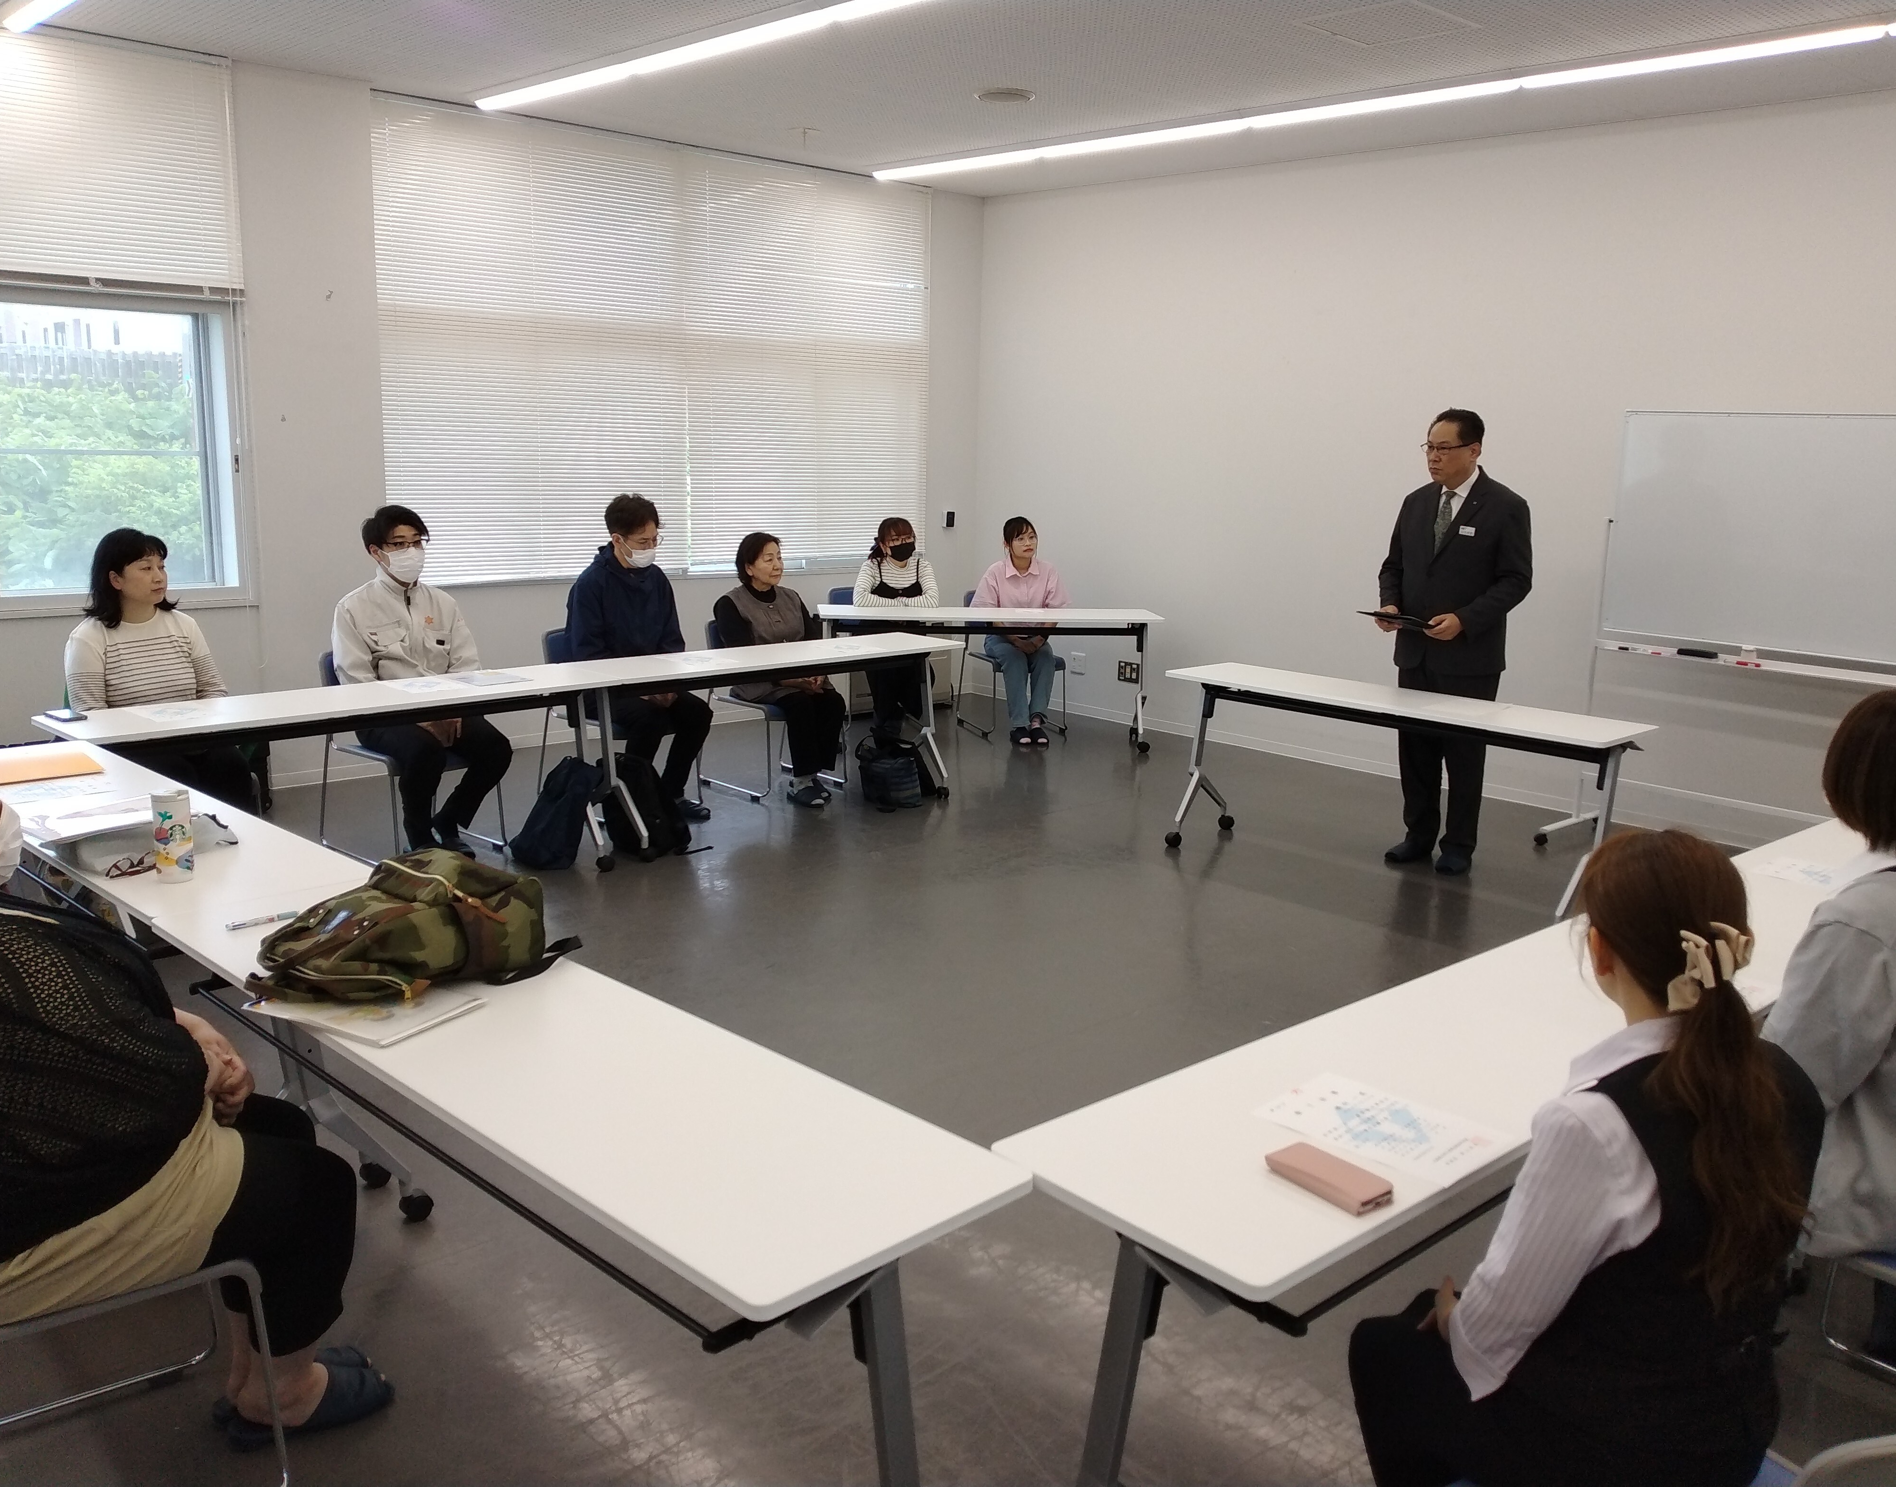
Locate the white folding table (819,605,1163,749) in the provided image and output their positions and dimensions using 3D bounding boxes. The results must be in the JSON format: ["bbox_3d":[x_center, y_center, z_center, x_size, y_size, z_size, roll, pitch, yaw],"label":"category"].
[{"bbox_3d":[0.210,-0.342,8.234,1.800,0.710,0.455,1,12,-6],"label":"white folding table"}]

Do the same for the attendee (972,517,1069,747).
[{"bbox_3d":[0.412,-0.647,8.562,0.530,1.190,0.740,-1,12,-13],"label":"attendee"}]

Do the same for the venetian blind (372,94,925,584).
[{"bbox_3d":[-1.340,-1.960,8.032,3.350,2.157,0.120,-9,16,-43],"label":"venetian blind"}]

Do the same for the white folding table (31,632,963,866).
[{"bbox_3d":[-1.361,0.087,5.889,3.600,0.710,0.455,-10,16,-44],"label":"white folding table"}]

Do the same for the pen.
[{"bbox_3d":[-1.283,0.327,2.909,0.145,0.013,0.013,-9,16,-43],"label":"pen"}]

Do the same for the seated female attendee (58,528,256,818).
[{"bbox_3d":[-2.651,-0.087,5.193,0.540,1.250,0.720,-9,15,-41],"label":"seated female attendee"}]

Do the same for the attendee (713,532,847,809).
[{"bbox_3d":[-0.765,-0.363,7.035,0.740,1.170,0.550,12,15,41],"label":"attendee"}]

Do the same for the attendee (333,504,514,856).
[{"bbox_3d":[-2.021,-0.237,5.877,0.580,1.310,0.720,-9,15,-41],"label":"attendee"}]

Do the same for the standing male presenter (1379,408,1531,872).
[{"bbox_3d":[1.980,-0.398,6.119,0.450,1.770,0.580,-8,15,-39],"label":"standing male presenter"}]

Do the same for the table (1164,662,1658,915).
[{"bbox_3d":[1.663,0.179,5.894,0.455,0.710,1.800,-9,16,-44],"label":"table"}]

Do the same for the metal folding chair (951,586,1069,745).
[{"bbox_3d":[0.371,-0.471,8.743,0.510,0.770,0.530,-2,12,-19],"label":"metal folding chair"}]

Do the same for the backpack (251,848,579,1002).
[{"bbox_3d":[-0.929,0.297,2.664,0.480,0.190,0.290,-8,15,-40],"label":"backpack"}]

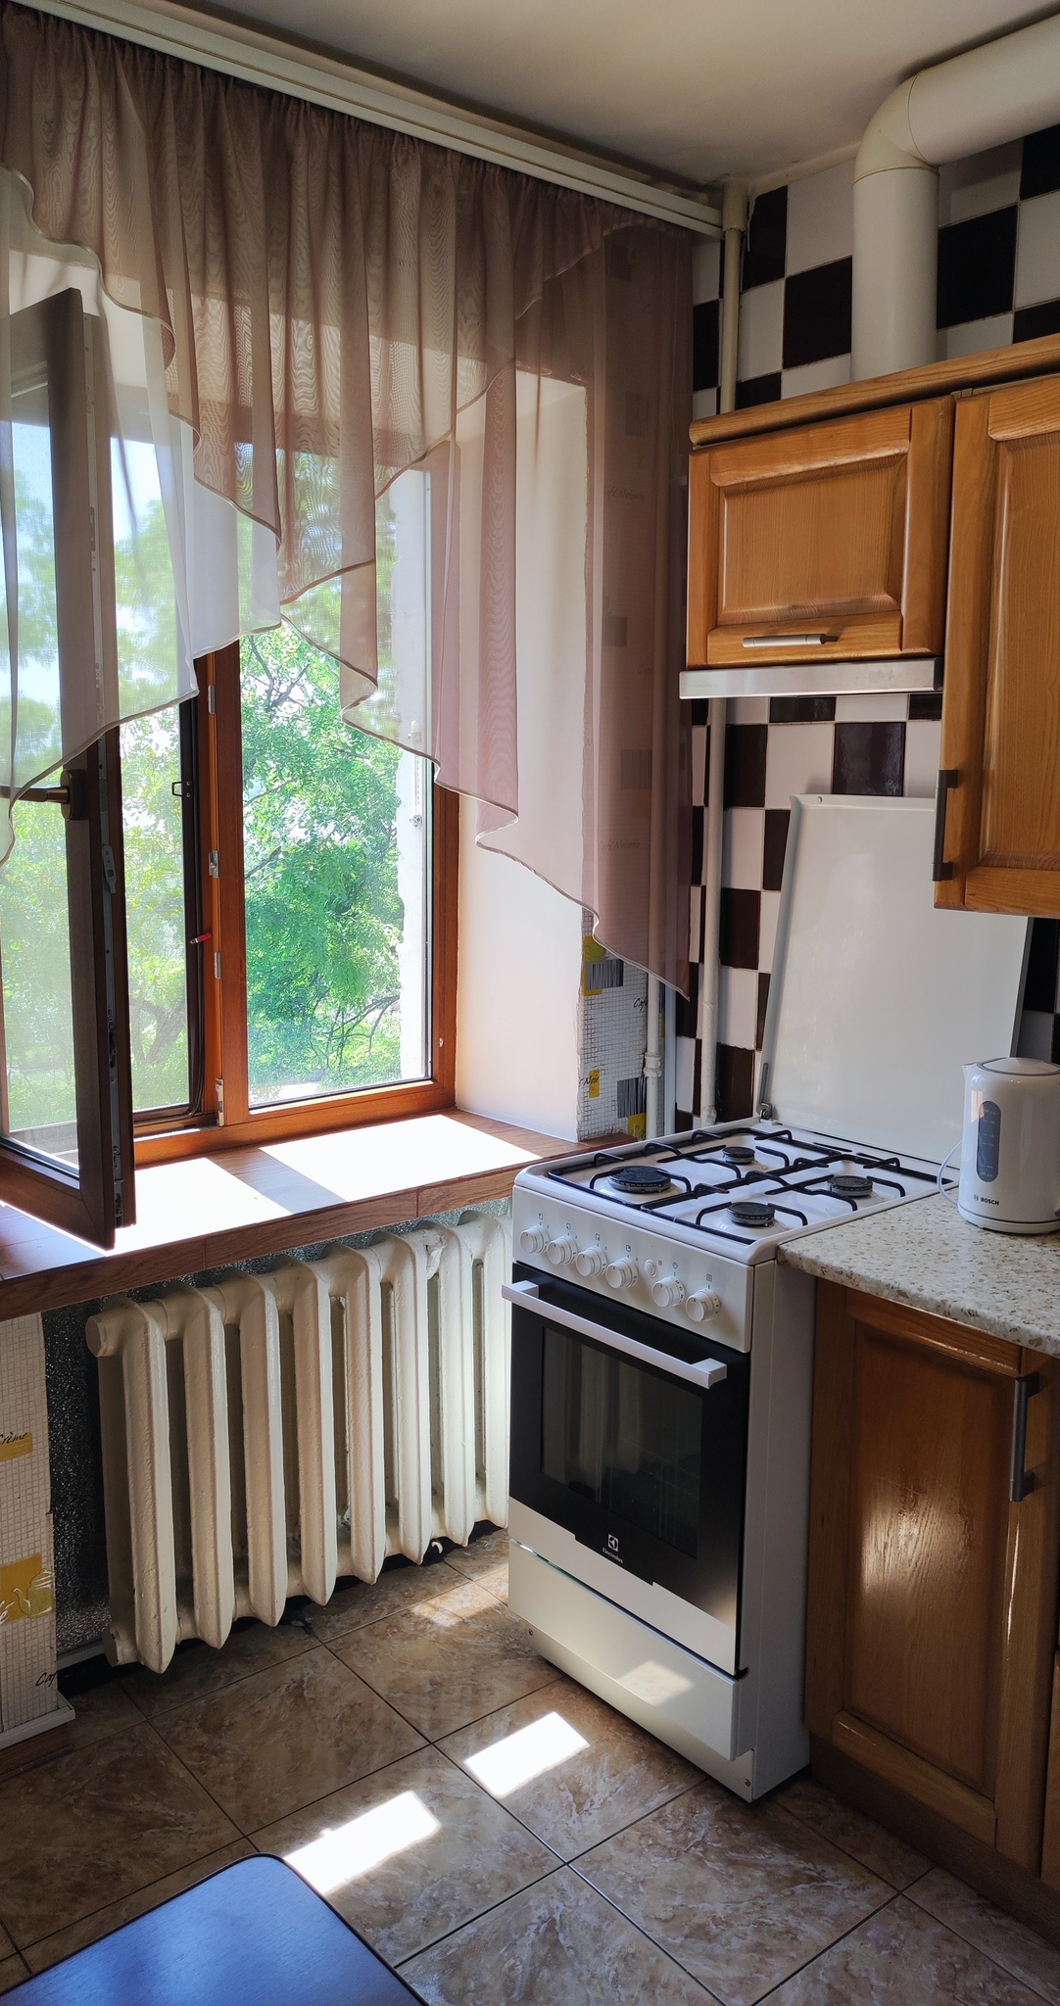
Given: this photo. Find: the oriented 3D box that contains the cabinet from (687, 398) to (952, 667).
[{"bbox_3d":[0.531,-0.697,2.260,0.310,0.345,0.495,-7,12,-39],"label":"cabinet"}]

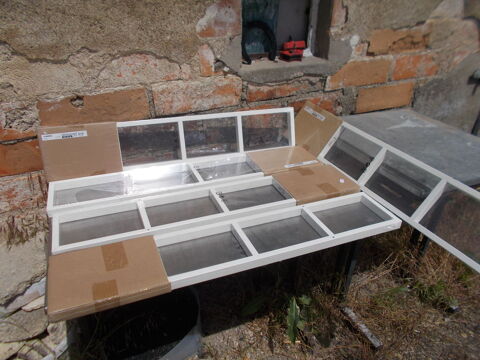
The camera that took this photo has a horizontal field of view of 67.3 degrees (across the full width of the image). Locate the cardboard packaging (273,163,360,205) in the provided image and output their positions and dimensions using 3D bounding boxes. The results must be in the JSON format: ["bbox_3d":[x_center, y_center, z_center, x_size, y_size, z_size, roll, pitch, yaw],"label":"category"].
[{"bbox_3d":[0.279,0.016,1.351,0.273,0.029,0.193,-10,31,-21],"label":"cardboard packaging"}]

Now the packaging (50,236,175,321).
[{"bbox_3d":[-0.336,0.243,0.928,0.274,0.029,0.197,-10,31,-20],"label":"packaging"}]

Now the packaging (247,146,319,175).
[{"bbox_3d":[0.179,-0.081,1.532,0.269,0.029,0.193,-10,31,-21],"label":"packaging"}]

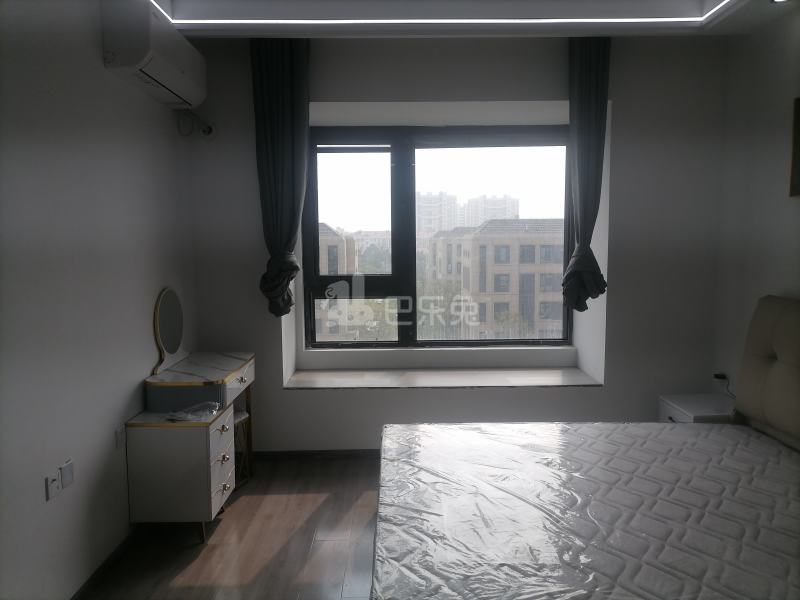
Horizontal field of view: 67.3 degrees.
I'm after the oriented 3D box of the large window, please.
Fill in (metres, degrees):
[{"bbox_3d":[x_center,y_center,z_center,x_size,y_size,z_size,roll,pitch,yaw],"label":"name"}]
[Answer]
[{"bbox_3d":[0.299,-0.470,4.603,2.074,1.671,0.099,-1,5,-1],"label":"large window"}]

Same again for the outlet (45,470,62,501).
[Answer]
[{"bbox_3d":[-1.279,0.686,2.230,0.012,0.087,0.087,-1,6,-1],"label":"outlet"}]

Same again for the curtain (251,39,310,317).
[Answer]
[{"bbox_3d":[-0.711,-0.755,3.712,0.346,1.732,0.170,-1,6,-1],"label":"curtain"}]

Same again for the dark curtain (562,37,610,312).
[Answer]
[{"bbox_3d":[1.139,-0.777,3.728,0.263,1.722,0.170,-1,6,-1],"label":"dark curtain"}]

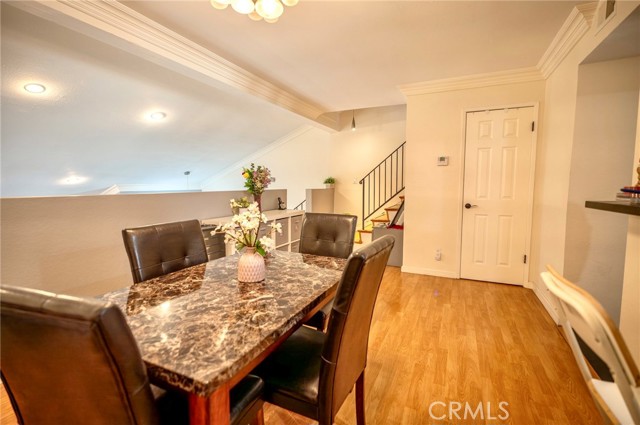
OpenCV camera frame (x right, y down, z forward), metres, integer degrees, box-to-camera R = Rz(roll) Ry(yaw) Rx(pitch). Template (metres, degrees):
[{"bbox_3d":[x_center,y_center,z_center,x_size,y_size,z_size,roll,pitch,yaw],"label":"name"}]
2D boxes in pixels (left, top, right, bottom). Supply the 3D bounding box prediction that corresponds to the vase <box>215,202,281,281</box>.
[{"bbox_3d":[-0.329,0.137,1.326,0.296,0.350,0.260,2,6,26],"label":"vase"}]

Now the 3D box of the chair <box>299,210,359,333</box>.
[{"bbox_3d":[-0.028,0.518,1.892,0.435,0.970,0.550,2,6,26],"label":"chair"}]

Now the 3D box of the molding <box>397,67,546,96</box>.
[{"bbox_3d":[1.701,-1.523,3.316,1.530,0.125,0.110,2,6,26],"label":"molding"}]

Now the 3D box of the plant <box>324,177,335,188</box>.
[{"bbox_3d":[0.220,-0.621,6.147,0.200,0.240,0.200,2,6,26],"label":"plant"}]

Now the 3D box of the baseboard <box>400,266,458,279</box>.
[{"bbox_3d":[1.433,0.778,3.723,0.700,0.090,0.020,2,6,26],"label":"baseboard"}]

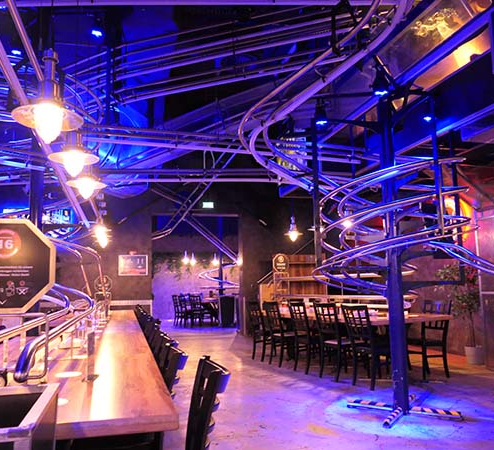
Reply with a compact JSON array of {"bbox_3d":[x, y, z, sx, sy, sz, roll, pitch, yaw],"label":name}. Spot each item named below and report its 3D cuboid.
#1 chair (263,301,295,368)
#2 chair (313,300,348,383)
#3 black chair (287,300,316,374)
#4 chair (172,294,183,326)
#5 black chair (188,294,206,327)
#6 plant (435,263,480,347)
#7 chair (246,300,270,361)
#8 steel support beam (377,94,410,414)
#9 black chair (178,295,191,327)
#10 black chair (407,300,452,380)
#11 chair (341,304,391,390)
[{"bbox_3d":[0.561,1.613,6.979,0.480,0.930,0.420,4,-9,-27],"label":"chair"},{"bbox_3d":[1.150,1.465,5.928,0.480,0.930,0.420,4,-9,-27],"label":"chair"},{"bbox_3d":[0.862,1.538,6.442,0.480,0.930,0.420,4,-9,-27],"label":"black chair"},{"bbox_3d":[-2.029,2.627,14.248,0.480,0.930,0.420,4,-9,-28],"label":"chair"},{"bbox_3d":[-1.369,2.548,13.705,0.420,0.930,0.480,-6,-9,35],"label":"black chair"},{"bbox_3d":[3.204,1.220,7.222,0.580,1.280,0.520,-5,-9,28],"label":"plant"},{"bbox_3d":[0.296,1.686,7.500,0.480,0.930,0.420,4,-9,-27],"label":"chair"},{"bbox_3d":[1.427,0.214,4.561,0.130,3.034,0.130,-5,-9,28],"label":"steel support beam"},{"bbox_3d":[-1.776,2.586,13.964,0.480,0.930,0.420,5,-9,-34],"label":"black chair"},{"bbox_3d":[2.319,1.471,6.030,0.480,0.930,0.420,3,-9,-25],"label":"black chair"},{"bbox_3d":[1.443,1.394,5.423,0.480,0.930,0.420,4,-9,-27],"label":"chair"}]

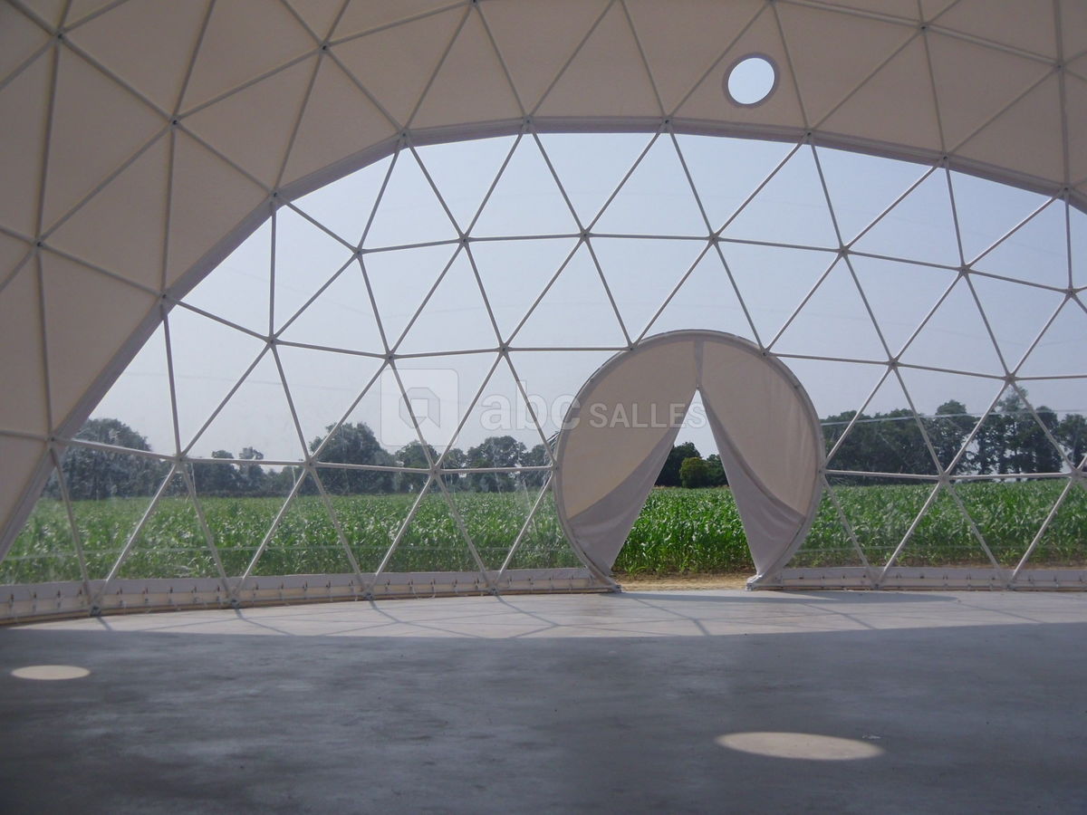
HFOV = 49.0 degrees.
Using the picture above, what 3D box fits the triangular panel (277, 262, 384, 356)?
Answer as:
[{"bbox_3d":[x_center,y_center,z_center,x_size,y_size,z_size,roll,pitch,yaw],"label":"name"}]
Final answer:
[{"bbox_3d":[-3.188,-1.688,19.250,0.040,1.494,2.186,24,12,42],"label":"triangular panel"}]

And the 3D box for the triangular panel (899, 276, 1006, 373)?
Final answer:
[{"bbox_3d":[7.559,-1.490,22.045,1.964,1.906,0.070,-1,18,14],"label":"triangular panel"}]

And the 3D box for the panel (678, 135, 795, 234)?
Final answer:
[{"bbox_3d":[3.282,-4.021,21.462,2.426,1.970,0.040,2,33,-12],"label":"panel"}]

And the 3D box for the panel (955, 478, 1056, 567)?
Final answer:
[{"bbox_3d":[8.991,2.339,22.891,2.179,1.963,0.040,-3,1,18],"label":"panel"}]

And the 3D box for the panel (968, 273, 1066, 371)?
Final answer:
[{"bbox_3d":[8.615,-1.504,22.355,1.774,1.701,0.040,14,23,12],"label":"panel"}]

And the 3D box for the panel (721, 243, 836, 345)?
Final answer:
[{"bbox_3d":[4.275,-2.048,22.590,2.288,1.980,0.040,4,22,-6],"label":"panel"}]

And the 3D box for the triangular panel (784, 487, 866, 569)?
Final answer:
[{"bbox_3d":[5.424,2.328,22.933,1.560,1.570,0.070,0,-2,1],"label":"triangular panel"}]

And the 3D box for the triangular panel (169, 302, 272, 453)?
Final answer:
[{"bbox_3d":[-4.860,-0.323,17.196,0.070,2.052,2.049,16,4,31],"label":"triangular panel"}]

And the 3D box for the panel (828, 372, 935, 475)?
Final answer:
[{"bbox_3d":[6.664,0.275,23.206,2.168,2.007,0.040,2,9,6],"label":"panel"}]

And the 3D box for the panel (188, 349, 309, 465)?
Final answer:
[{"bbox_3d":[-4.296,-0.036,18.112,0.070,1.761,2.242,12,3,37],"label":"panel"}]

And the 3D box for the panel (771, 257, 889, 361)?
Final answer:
[{"bbox_3d":[5.588,-1.894,22.687,2.291,1.939,0.040,4,19,0],"label":"panel"}]

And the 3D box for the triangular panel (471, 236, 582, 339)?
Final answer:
[{"bbox_3d":[-0.386,-2.035,21.197,2.155,1.896,0.040,-7,26,-26],"label":"triangular panel"}]

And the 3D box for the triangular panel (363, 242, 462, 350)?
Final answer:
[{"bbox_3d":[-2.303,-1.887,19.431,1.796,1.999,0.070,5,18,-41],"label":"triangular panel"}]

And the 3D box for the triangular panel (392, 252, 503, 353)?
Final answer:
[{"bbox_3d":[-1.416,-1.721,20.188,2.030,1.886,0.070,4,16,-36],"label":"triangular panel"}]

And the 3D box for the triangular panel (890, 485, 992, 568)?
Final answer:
[{"bbox_3d":[7.538,2.274,22.707,1.840,1.563,0.070,-1,-2,13],"label":"triangular panel"}]

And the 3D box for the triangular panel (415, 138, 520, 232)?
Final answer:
[{"bbox_3d":[-1.429,-3.674,19.033,1.733,1.786,0.070,5,28,-40],"label":"triangular panel"}]

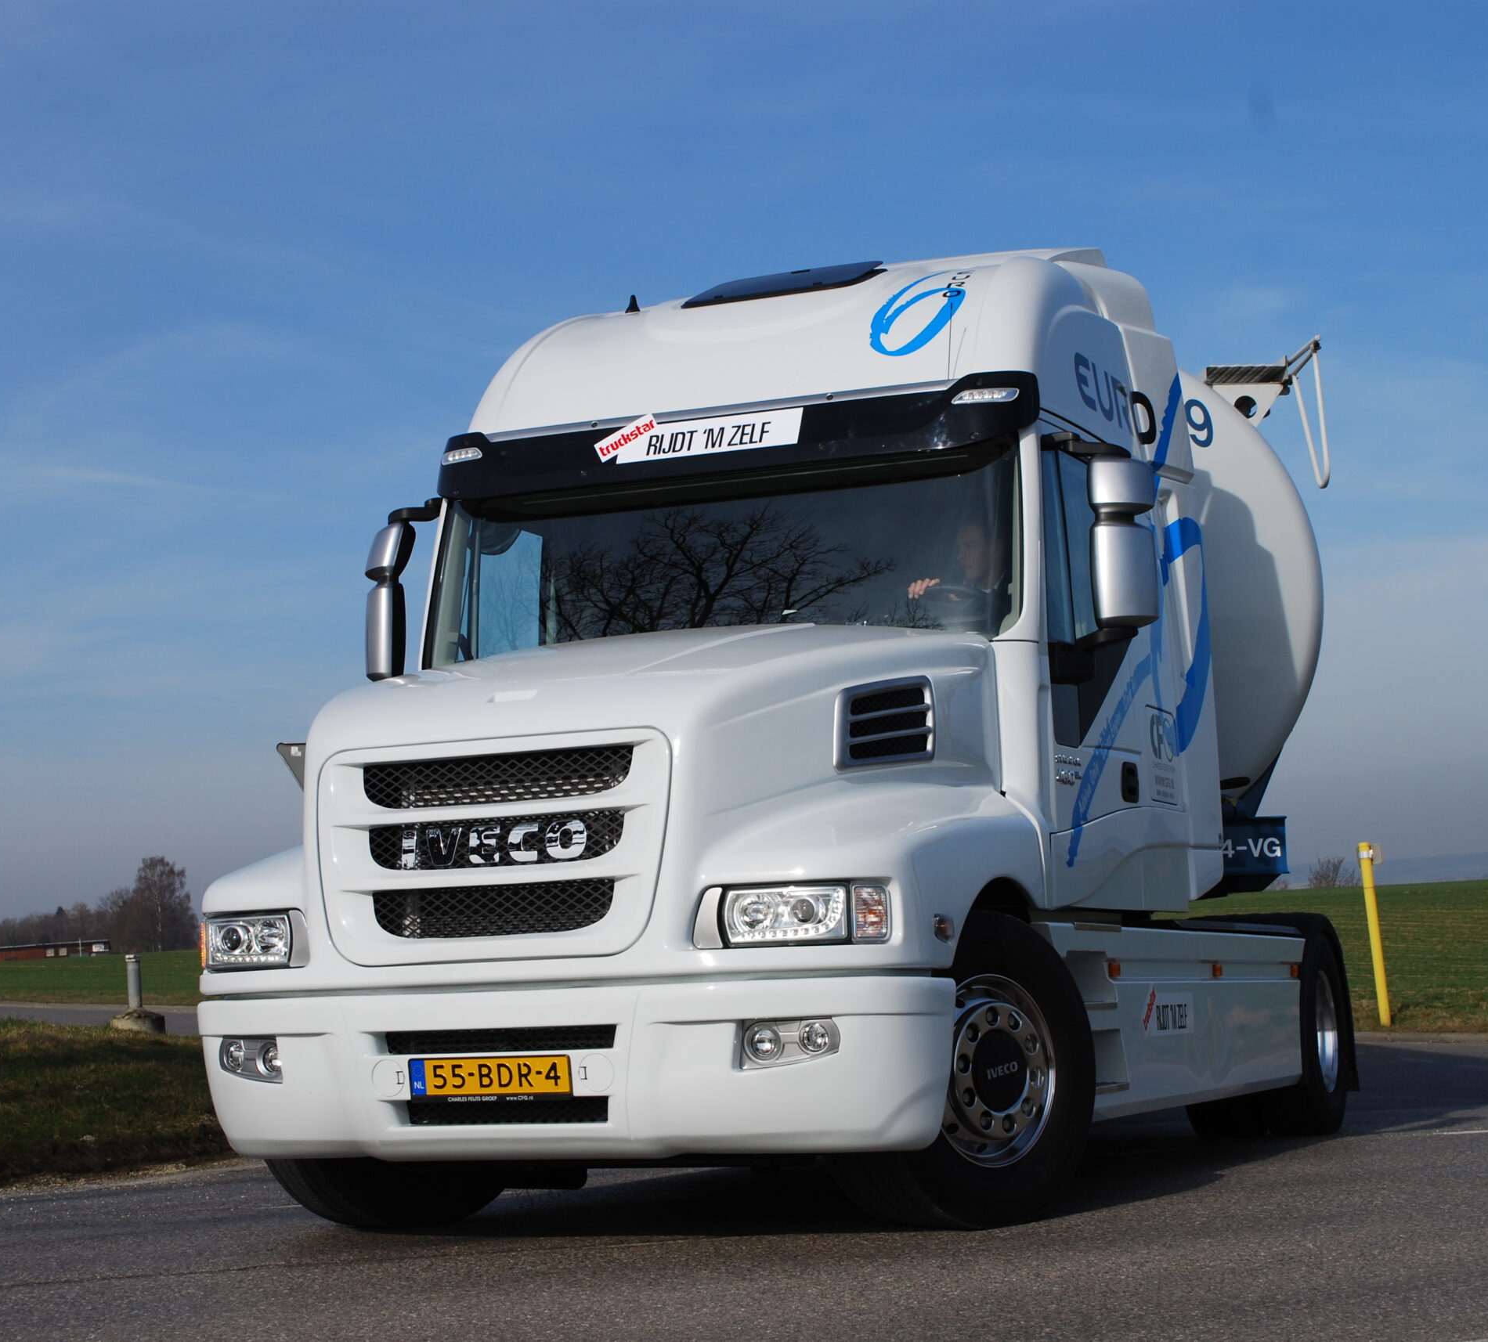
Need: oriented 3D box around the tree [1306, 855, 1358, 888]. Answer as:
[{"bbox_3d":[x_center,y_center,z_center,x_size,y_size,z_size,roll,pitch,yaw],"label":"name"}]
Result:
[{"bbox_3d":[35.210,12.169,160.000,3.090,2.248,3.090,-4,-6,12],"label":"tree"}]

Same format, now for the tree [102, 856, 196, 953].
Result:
[{"bbox_3d":[-66.721,26.327,300.000,10.359,10.886,9.833,-1,-6,-13],"label":"tree"}]

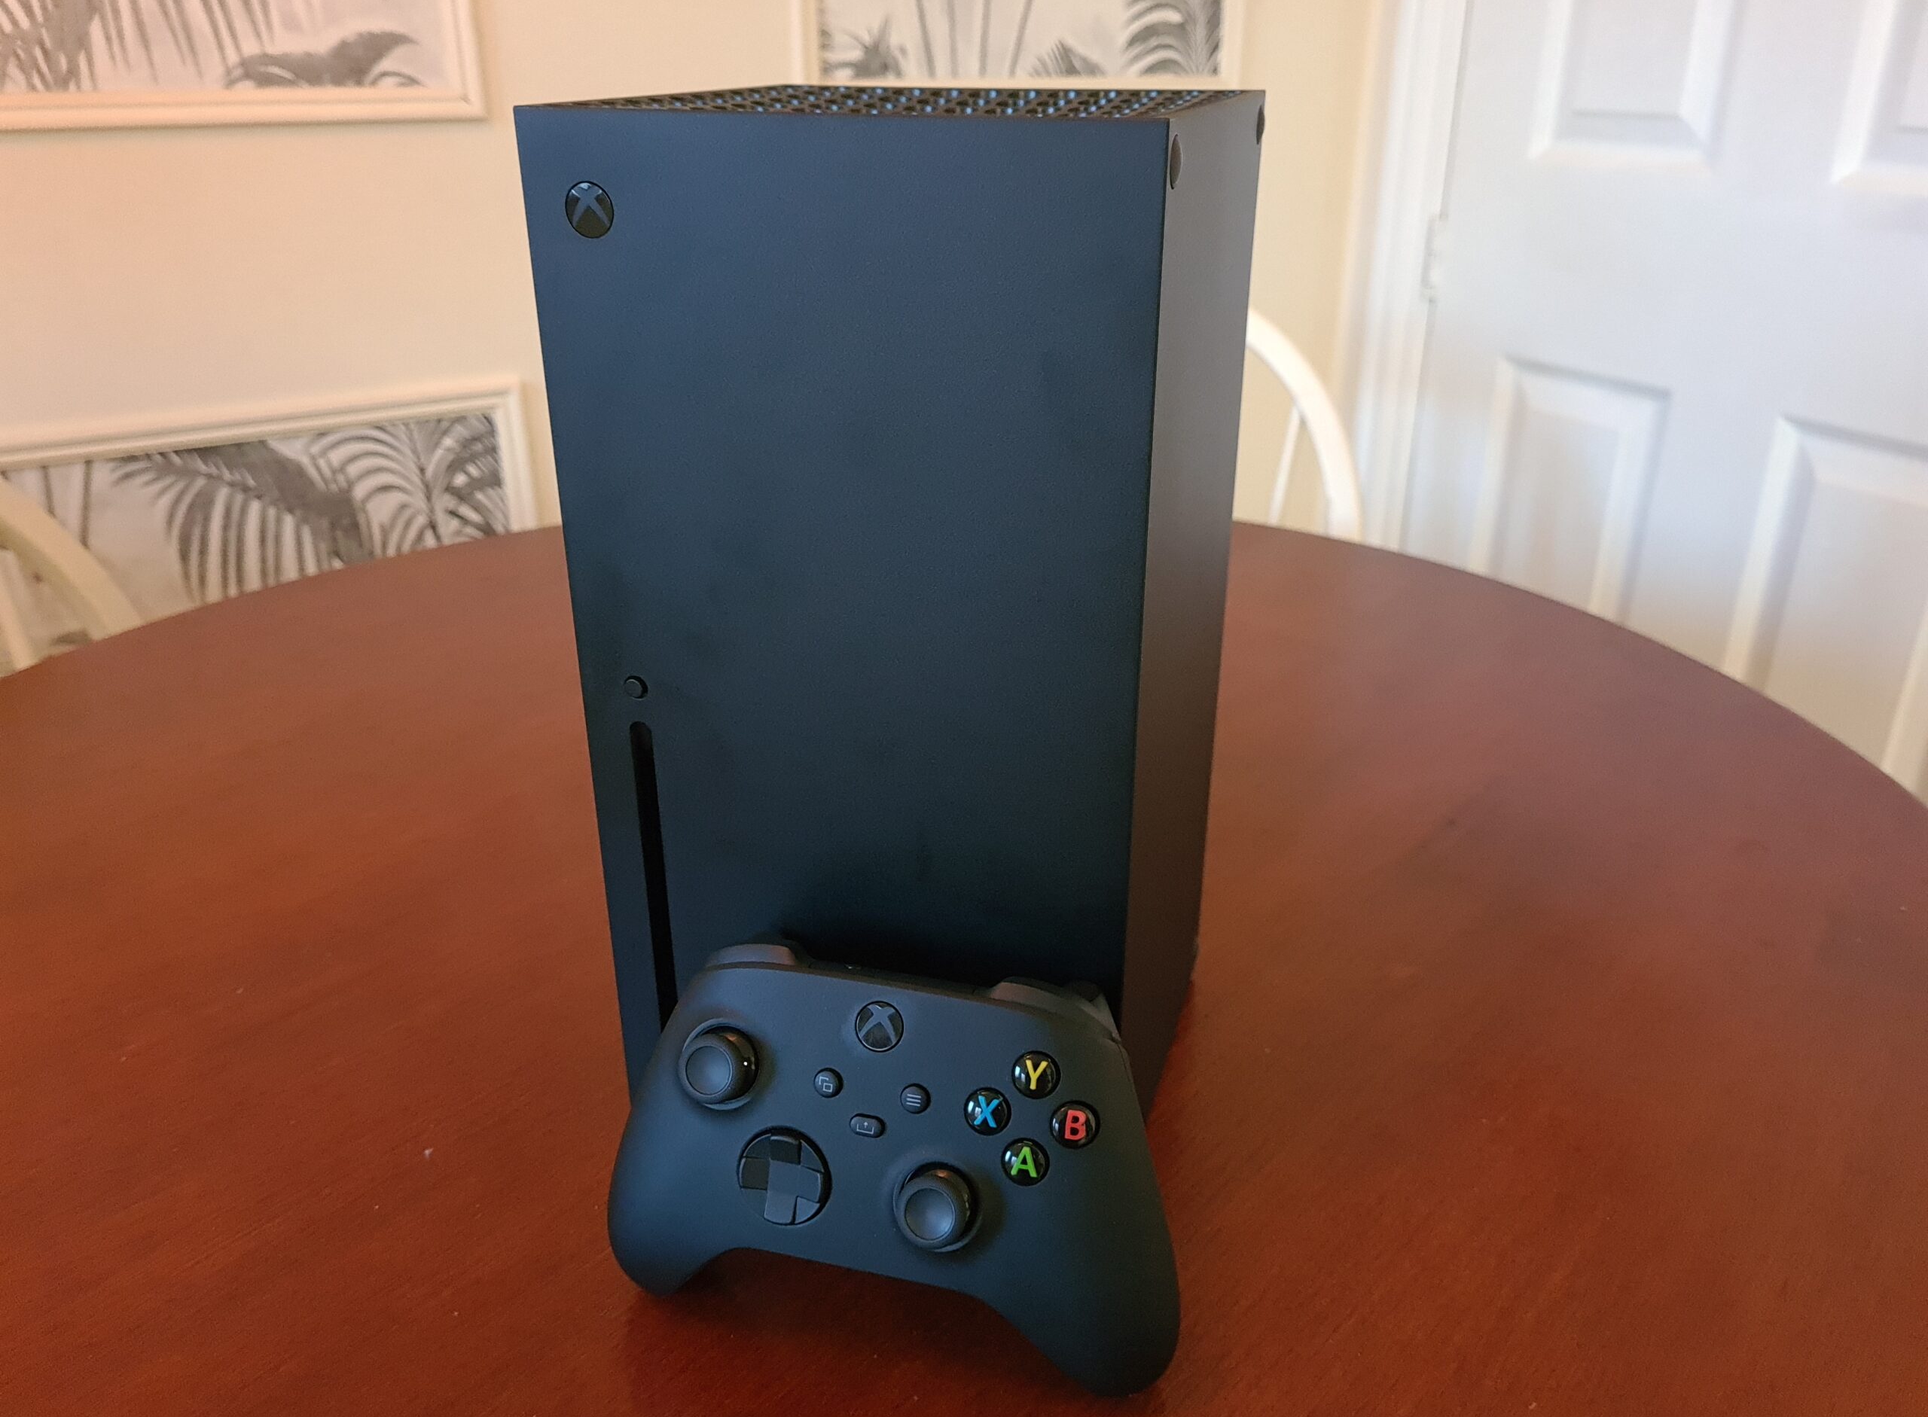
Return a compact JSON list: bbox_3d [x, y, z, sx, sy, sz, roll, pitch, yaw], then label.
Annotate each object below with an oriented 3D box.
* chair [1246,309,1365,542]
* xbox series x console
[{"bbox_3d":[0.089,0.141,1.159,0.440,0.900,0.500,6,26,13],"label":"chair"},{"bbox_3d":[-0.007,-0.021,0.436,0.151,0.301,0.151,8,26,16],"label":"xbox series x console"}]

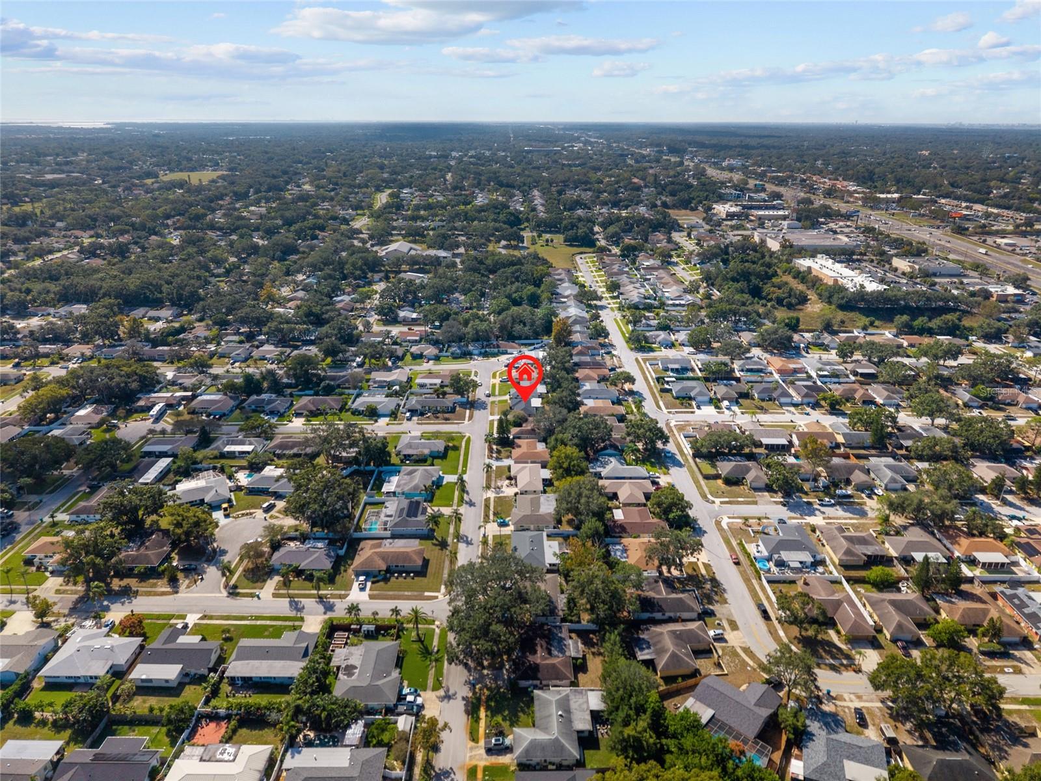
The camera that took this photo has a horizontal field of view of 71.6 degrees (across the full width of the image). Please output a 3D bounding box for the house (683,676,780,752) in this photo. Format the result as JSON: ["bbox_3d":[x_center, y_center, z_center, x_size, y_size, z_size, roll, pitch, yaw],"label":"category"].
[{"bbox_3d":[46.504,68.829,157.910,15.100,4.400,17.200,19,28,41],"label":"house"}]

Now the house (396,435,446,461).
[{"bbox_3d":[-38.742,21.606,283.133,18.200,4.600,16.000,0,21,0],"label":"house"}]

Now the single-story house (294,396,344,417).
[{"bbox_3d":[-90.213,6.515,322.688,18.900,4.900,16.500,0,21,0],"label":"single-story house"}]

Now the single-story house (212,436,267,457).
[{"bbox_3d":[-109.034,21.149,280.912,19.000,4.200,14.200,0,21,0],"label":"single-story house"}]

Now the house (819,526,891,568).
[{"bbox_3d":[100.384,46.130,218.773,15.800,4.500,19.200,0,21,0],"label":"house"}]

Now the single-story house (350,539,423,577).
[{"bbox_3d":[-38.095,48.359,211.783,19.400,4.600,15.600,0,21,0],"label":"single-story house"}]

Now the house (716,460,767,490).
[{"bbox_3d":[80.242,29.948,261.503,15.400,4.600,16.400,0,21,0],"label":"house"}]

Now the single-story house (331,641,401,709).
[{"bbox_3d":[-34.804,64.790,165.549,15.000,4.000,19.600,-1,21,-2],"label":"single-story house"}]

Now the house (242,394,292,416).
[{"bbox_3d":[-113.234,5.707,324.584,19.400,4.600,18.800,0,21,0],"label":"house"}]

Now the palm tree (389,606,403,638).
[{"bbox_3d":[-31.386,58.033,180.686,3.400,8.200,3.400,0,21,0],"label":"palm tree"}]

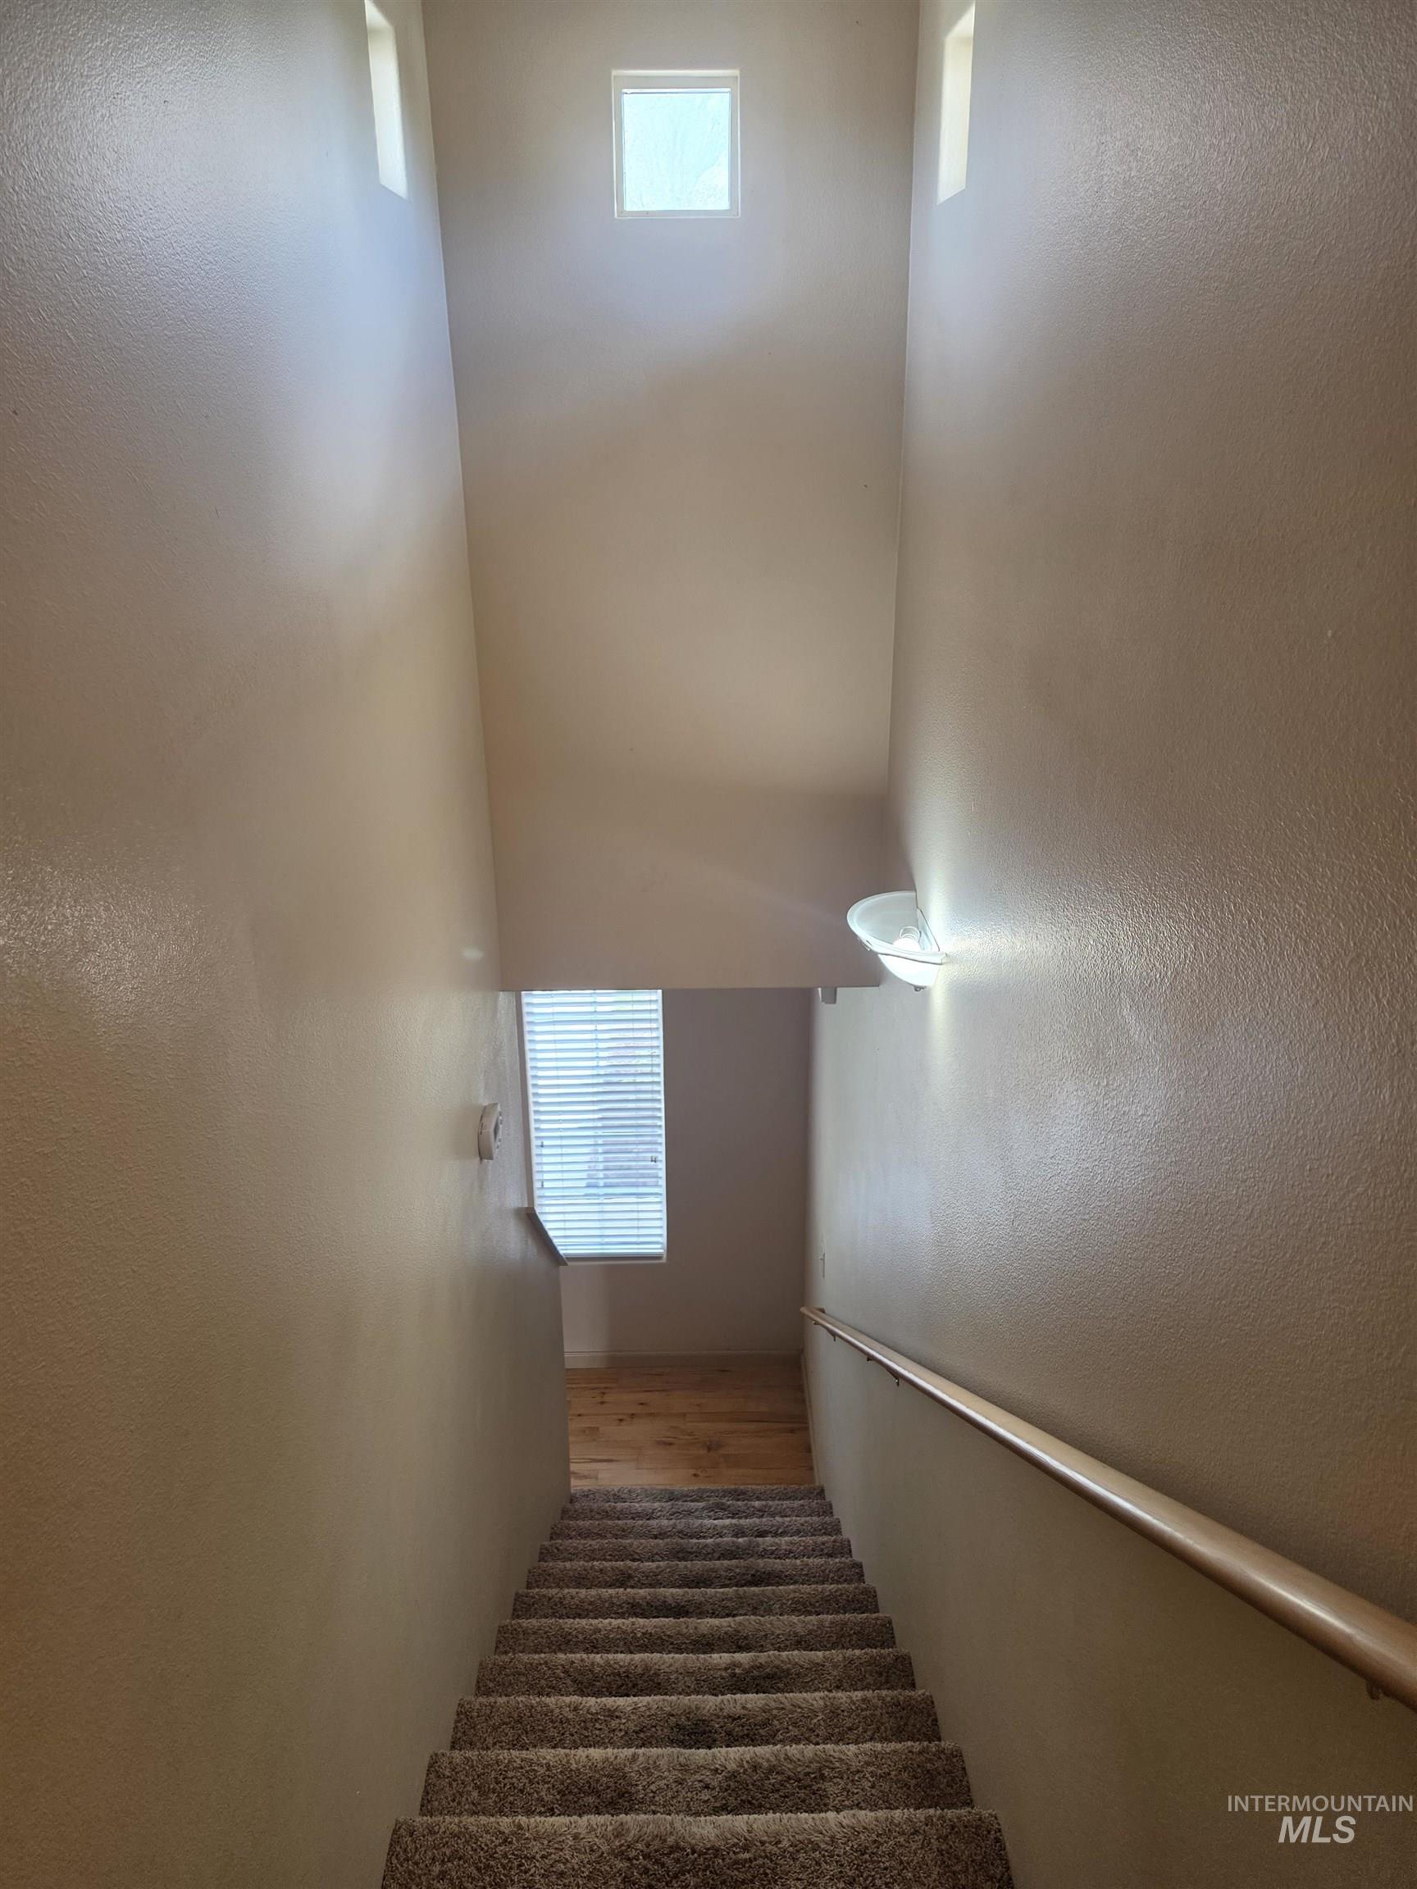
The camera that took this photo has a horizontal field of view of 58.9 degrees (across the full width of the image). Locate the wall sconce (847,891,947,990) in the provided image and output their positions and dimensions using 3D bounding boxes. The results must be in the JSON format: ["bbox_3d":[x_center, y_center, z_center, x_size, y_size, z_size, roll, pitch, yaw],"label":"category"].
[{"bbox_3d":[0.399,0.029,2.772,0.180,0.170,0.375,-1,22,-1],"label":"wall sconce"}]

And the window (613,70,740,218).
[{"bbox_3d":[-0.070,-1.778,2.805,0.276,0.280,0.080,-1,22,-1],"label":"window"}]

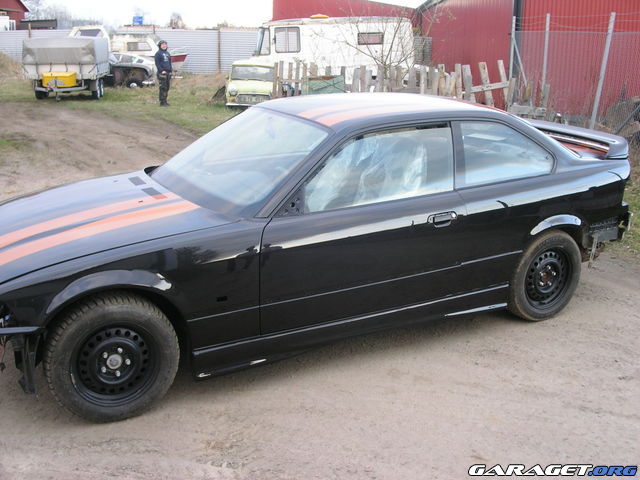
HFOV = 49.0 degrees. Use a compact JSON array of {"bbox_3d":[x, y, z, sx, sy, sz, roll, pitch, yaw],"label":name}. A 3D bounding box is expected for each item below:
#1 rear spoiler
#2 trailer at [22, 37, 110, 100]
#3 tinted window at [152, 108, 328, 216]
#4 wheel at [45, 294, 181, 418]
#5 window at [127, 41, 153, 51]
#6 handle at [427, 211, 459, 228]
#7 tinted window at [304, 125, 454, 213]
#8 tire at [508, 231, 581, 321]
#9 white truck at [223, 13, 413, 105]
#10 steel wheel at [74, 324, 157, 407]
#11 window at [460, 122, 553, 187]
[{"bbox_3d":[1.670,-0.770,5.216,0.300,0.160,1.320,-8,19,-27],"label":"rear spoiler"},{"bbox_3d":[-7.488,-5.101,20.727,2.000,1.850,4.200,-2,16,-9],"label":"trailer"},{"bbox_3d":[-0.479,-0.503,4.091,0.760,0.130,1.380,-39,30,-14],"label":"tinted window"},{"bbox_3d":[-0.984,0.561,3.300,0.625,0.625,0.205,-10,20,-32],"label":"wheel"},{"bbox_3d":[-7.193,-7.711,28.000,1.000,0.360,0.060,-1,16,-5],"label":"window"},{"bbox_3d":[0.671,-0.113,3.853,0.210,0.090,0.050,-8,19,-27],"label":"handle"},{"bbox_3d":[0.332,-0.399,3.759,1.070,0.420,0.070,-8,-10,-27],"label":"tinted window"},{"bbox_3d":[1.402,0.222,4.538,0.625,0.625,0.205,-8,19,-27],"label":"tire"},{"bbox_3d":[0.143,-5.915,22.686,5.600,2.470,2.100,-3,16,-12],"label":"white truck"},{"bbox_3d":[-0.979,0.564,3.292,0.410,0.410,0.180,-10,20,-32],"label":"steel wheel"},{"bbox_3d":[1.092,-0.523,4.154,0.720,0.390,0.060,-8,-10,-27],"label":"window"}]

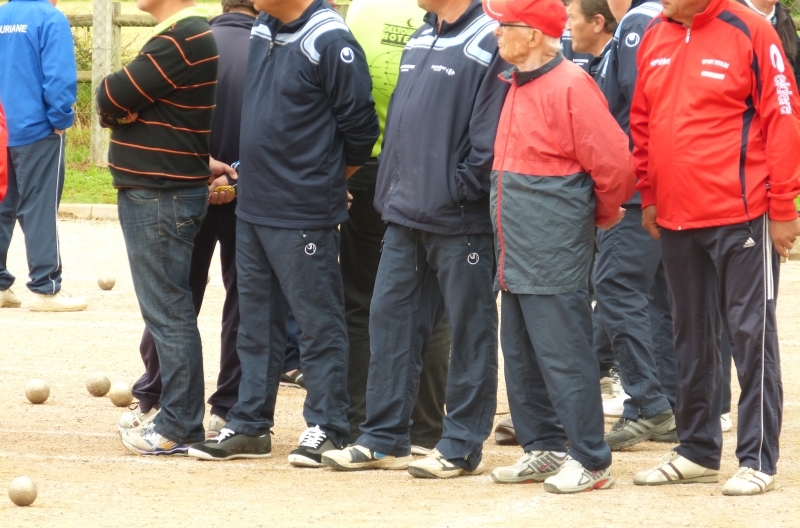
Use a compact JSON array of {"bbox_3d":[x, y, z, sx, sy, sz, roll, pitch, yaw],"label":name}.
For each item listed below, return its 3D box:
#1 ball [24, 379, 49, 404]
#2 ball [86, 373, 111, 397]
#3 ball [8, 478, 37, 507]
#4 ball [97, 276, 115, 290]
[{"bbox_3d":[-1.365,0.482,18.200,0.092,0.092,0.092,0,4,0],"label":"ball"},{"bbox_3d":[-1.143,0.461,18.350,0.092,0.092,0.092,0,4,0],"label":"ball"},{"bbox_3d":[-1.165,0.705,14.950,0.092,0.092,0.092,0,4,0],"label":"ball"},{"bbox_3d":[-1.506,0.091,24.800,0.092,0.092,0.092,0,4,0],"label":"ball"}]

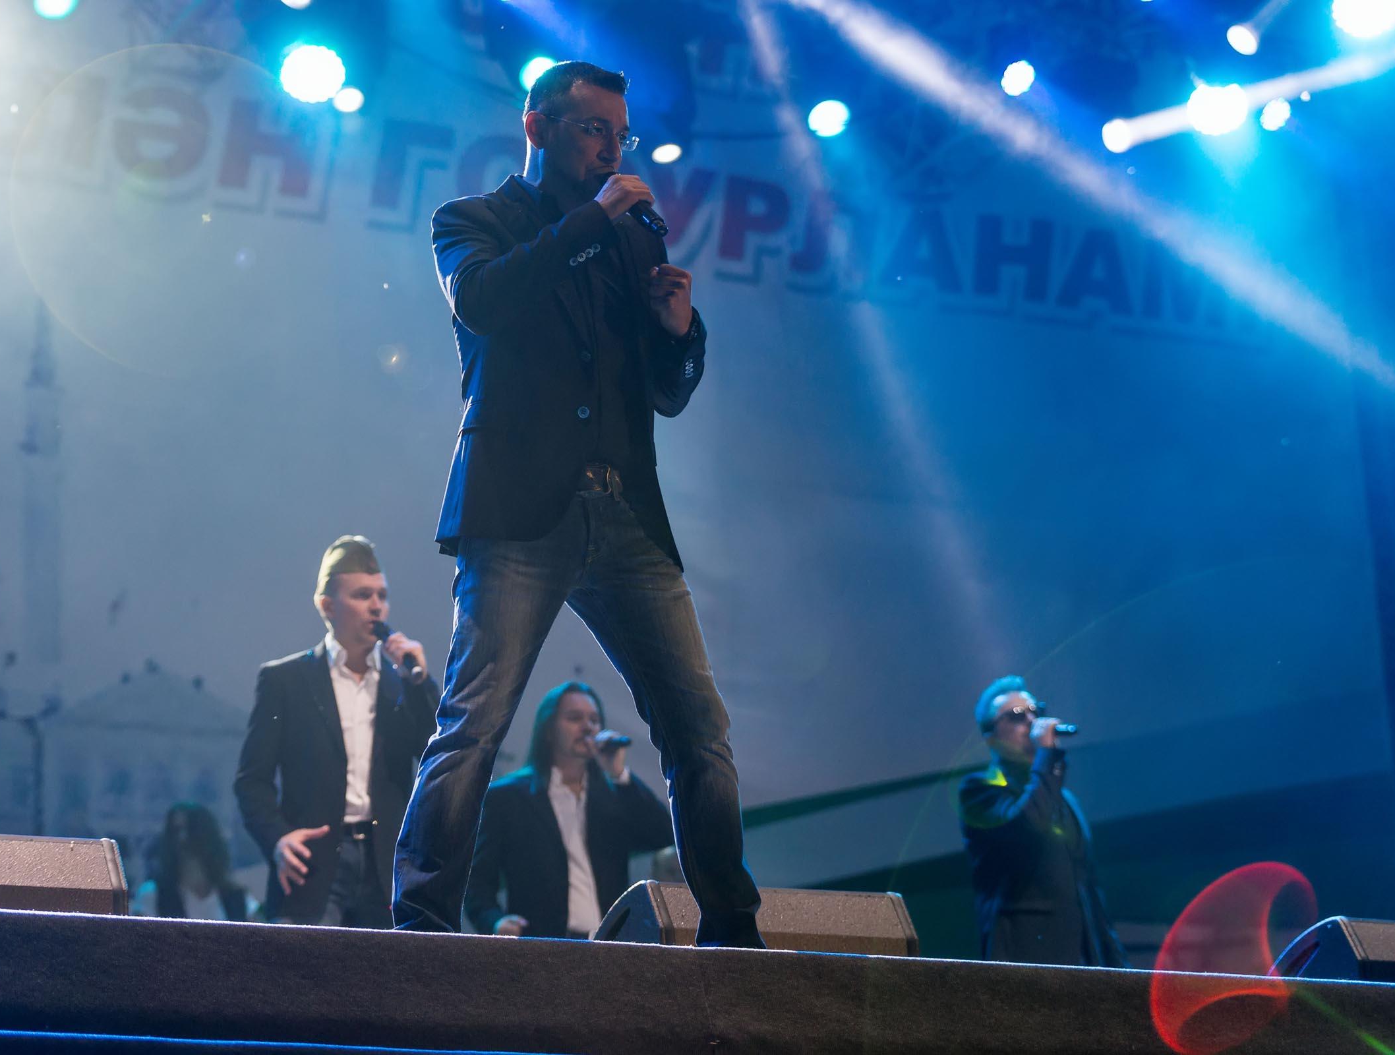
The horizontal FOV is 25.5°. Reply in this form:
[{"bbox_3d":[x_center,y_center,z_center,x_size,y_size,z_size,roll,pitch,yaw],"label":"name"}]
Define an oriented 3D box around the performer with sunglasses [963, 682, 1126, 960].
[{"bbox_3d":[1.215,1.396,10.745,0.580,1.810,0.480,10,-21,-34],"label":"performer with sunglasses"}]

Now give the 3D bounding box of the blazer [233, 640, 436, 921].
[{"bbox_3d":[-1.041,0.714,8.886,0.600,0.840,0.380,7,-20,-28],"label":"blazer"}]

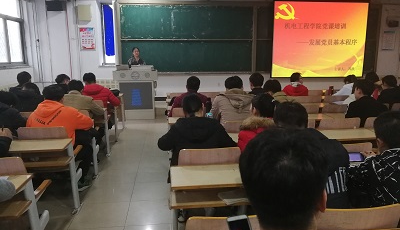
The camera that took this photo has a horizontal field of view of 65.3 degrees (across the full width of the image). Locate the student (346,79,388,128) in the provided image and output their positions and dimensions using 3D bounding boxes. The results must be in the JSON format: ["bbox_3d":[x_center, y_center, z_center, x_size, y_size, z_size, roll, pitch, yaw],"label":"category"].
[{"bbox_3d":[1.872,0.189,3.704,0.540,1.240,0.680,-2,11,-11],"label":"student"}]

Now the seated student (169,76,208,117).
[{"bbox_3d":[-0.179,-0.003,5.156,0.600,1.260,0.720,-1,11,-6],"label":"seated student"}]

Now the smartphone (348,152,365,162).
[{"bbox_3d":[1.222,0.327,2.413,0.150,0.074,0.009,-1,-23,-3],"label":"smartphone"}]

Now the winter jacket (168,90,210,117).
[{"bbox_3d":[-0.178,-0.121,5.030,0.600,0.660,0.460,-1,11,-6],"label":"winter jacket"}]

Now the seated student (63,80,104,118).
[{"bbox_3d":[-1.577,0.125,4.150,0.580,1.190,0.700,-1,11,-6],"label":"seated student"}]

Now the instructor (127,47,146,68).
[{"bbox_3d":[-1.643,-0.940,8.241,0.470,1.620,0.320,-1,11,-6],"label":"instructor"}]

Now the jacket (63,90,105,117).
[{"bbox_3d":[-1.688,-0.043,4.584,0.560,0.660,0.450,0,11,0],"label":"jacket"}]

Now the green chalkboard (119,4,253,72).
[{"bbox_3d":[-0.359,-2.214,9.129,3.880,1.930,0.100,-1,11,-6],"label":"green chalkboard"}]

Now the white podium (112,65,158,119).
[{"bbox_3d":[-1.521,-0.566,7.639,1.020,1.250,0.680,-1,11,-6],"label":"white podium"}]

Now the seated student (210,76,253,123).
[{"bbox_3d":[0.366,0.193,3.579,0.530,1.270,0.700,-1,11,-6],"label":"seated student"}]

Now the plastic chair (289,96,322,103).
[{"bbox_3d":[2.038,-0.007,6.267,0.520,0.820,0.500,-1,11,-6],"label":"plastic chair"}]

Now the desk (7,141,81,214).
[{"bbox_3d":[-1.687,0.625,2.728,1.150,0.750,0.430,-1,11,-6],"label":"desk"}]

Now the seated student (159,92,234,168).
[{"bbox_3d":[-0.004,0.417,2.619,0.650,1.200,0.740,-1,11,-6],"label":"seated student"}]

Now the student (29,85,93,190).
[{"bbox_3d":[-1.697,0.251,3.861,0.700,1.260,0.780,0,11,-1],"label":"student"}]

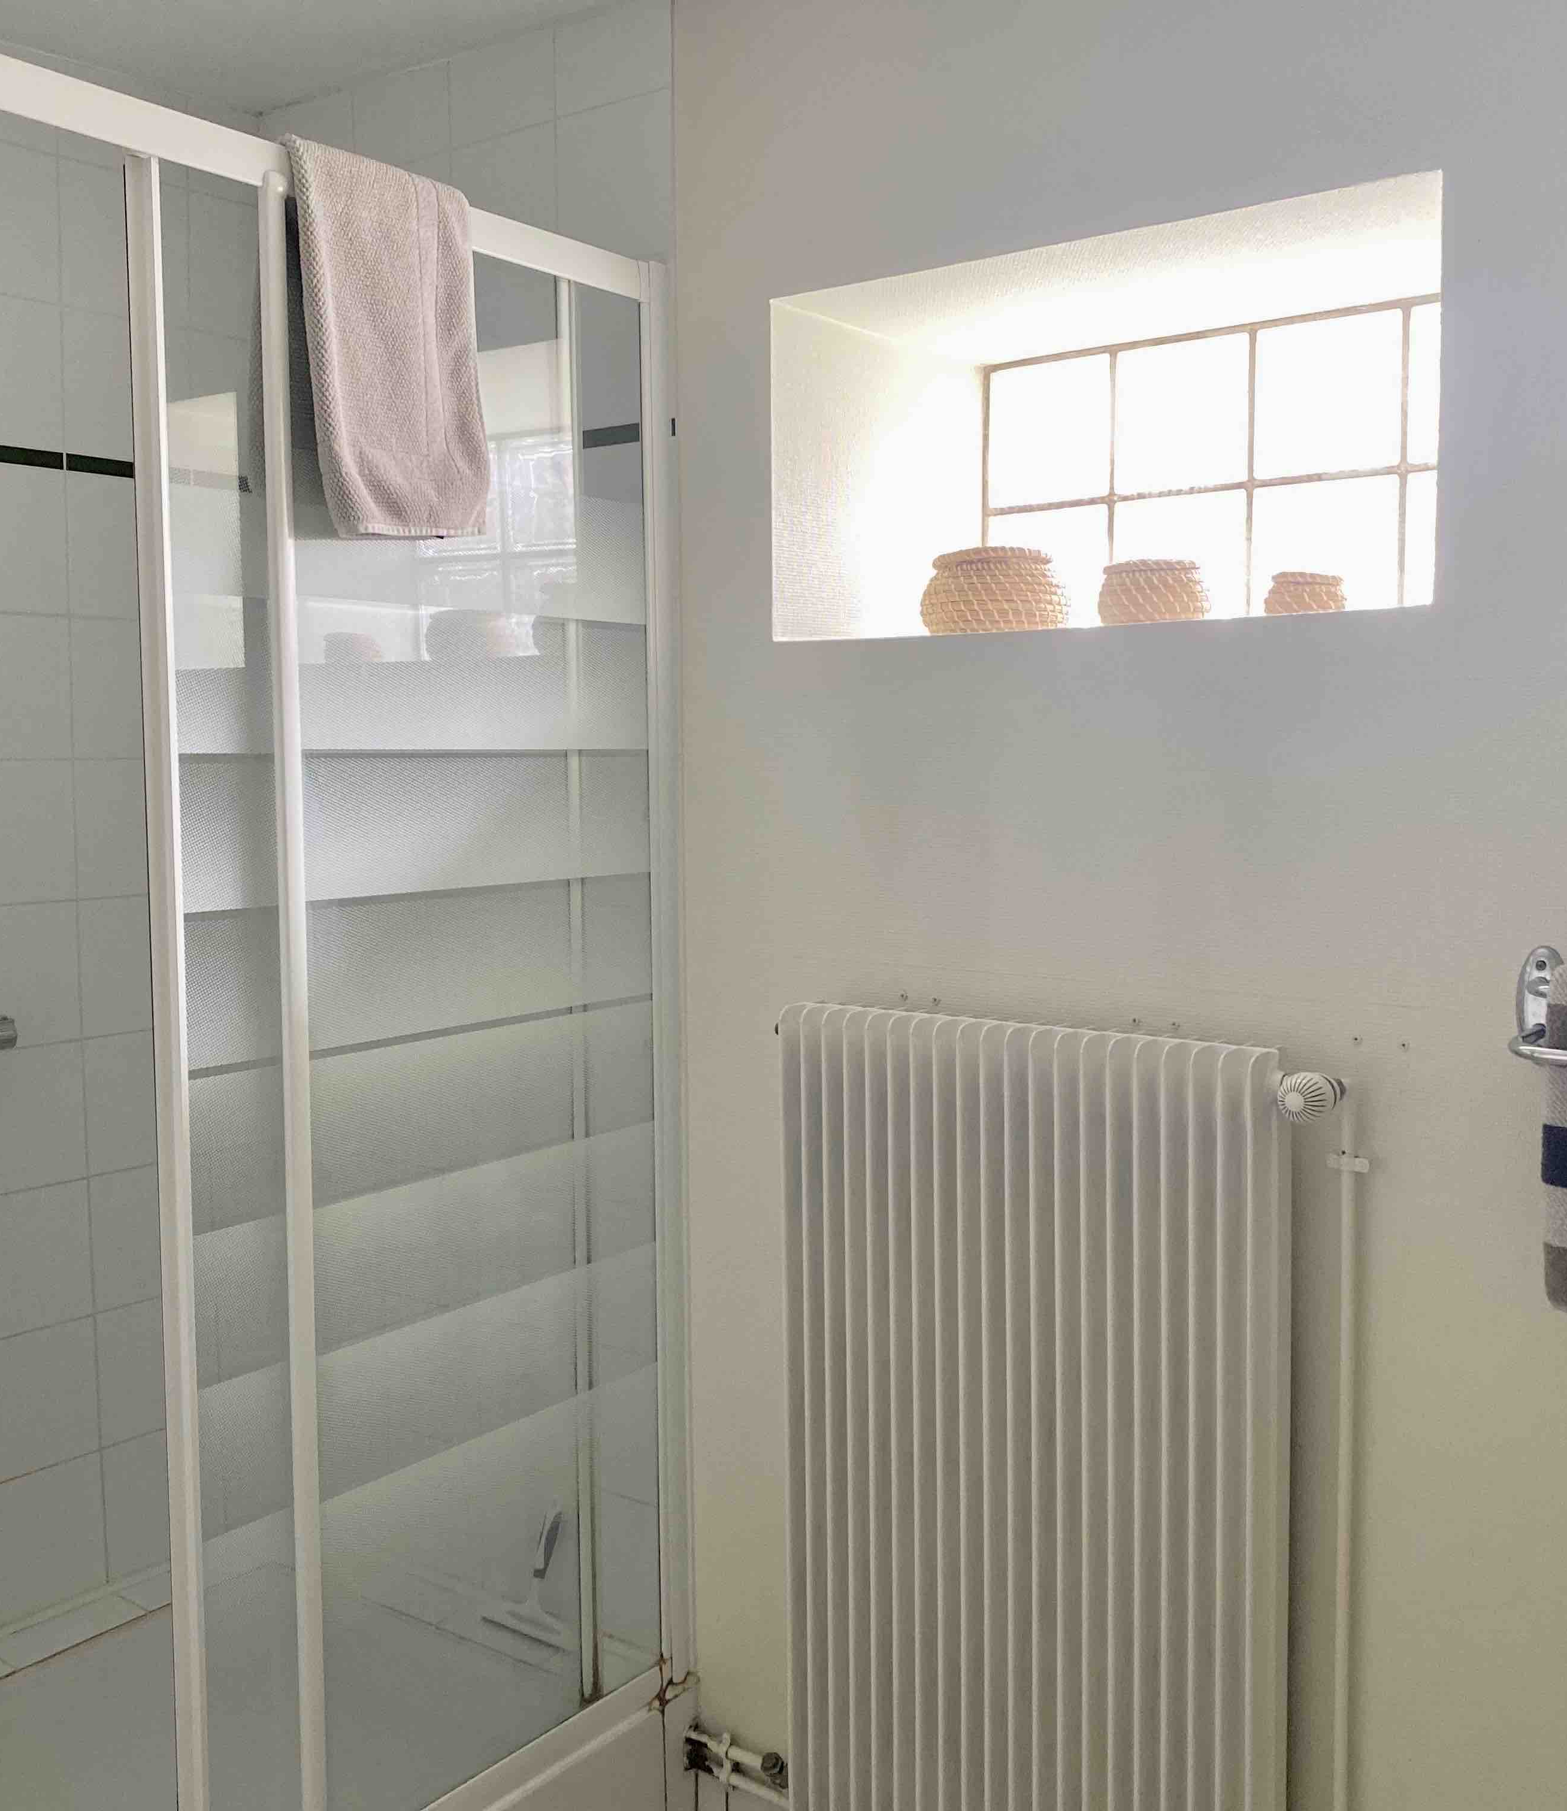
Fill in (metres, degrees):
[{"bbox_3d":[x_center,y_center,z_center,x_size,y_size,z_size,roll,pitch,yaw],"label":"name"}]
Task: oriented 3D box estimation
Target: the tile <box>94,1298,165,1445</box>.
[{"bbox_3d":[-0.936,0.681,2.707,0.010,0.197,0.198,4,7,38],"label":"tile"}]

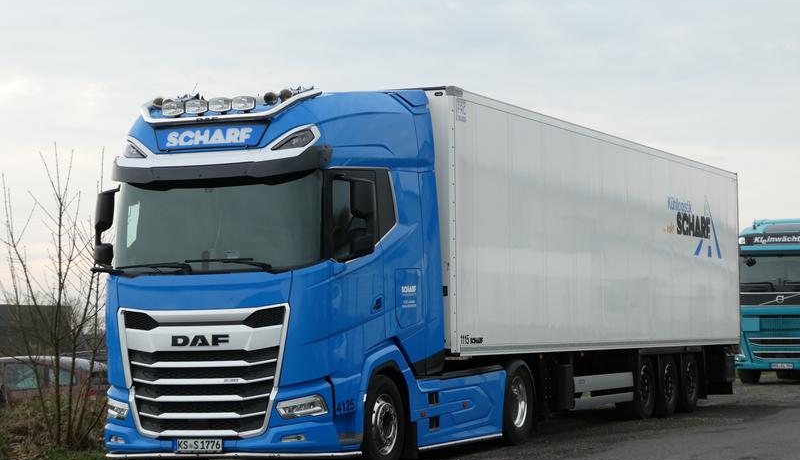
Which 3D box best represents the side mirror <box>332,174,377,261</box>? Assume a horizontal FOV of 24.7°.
[{"bbox_3d":[-0.382,-0.102,17.241,0.320,0.790,0.260,-2,-3,23],"label":"side mirror"}]

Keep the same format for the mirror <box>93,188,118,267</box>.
[{"bbox_3d":[-2.949,-0.027,18.356,0.310,0.780,0.250,-2,-3,23],"label":"mirror"}]

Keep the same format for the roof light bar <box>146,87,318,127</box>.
[{"bbox_3d":[-1.724,-1.198,17.742,1.920,0.280,0.580,-2,-3,23],"label":"roof light bar"}]

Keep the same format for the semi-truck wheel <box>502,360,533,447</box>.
[{"bbox_3d":[1.256,2.053,21.743,0.370,1.000,1.000,-2,-3,23],"label":"semi-truck wheel"}]

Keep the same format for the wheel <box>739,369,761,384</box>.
[{"bbox_3d":[7.713,2.889,40.223,0.350,1.000,1.000,-2,-3,23],"label":"wheel"}]

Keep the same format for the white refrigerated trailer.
[{"bbox_3d":[2.092,0.779,26.424,2.580,4.000,13.500,-2,-3,23],"label":"white refrigerated trailer"}]

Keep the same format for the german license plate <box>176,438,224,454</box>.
[{"bbox_3d":[-1.894,2.024,17.131,0.520,0.115,0.020,-2,-3,23],"label":"german license plate"}]

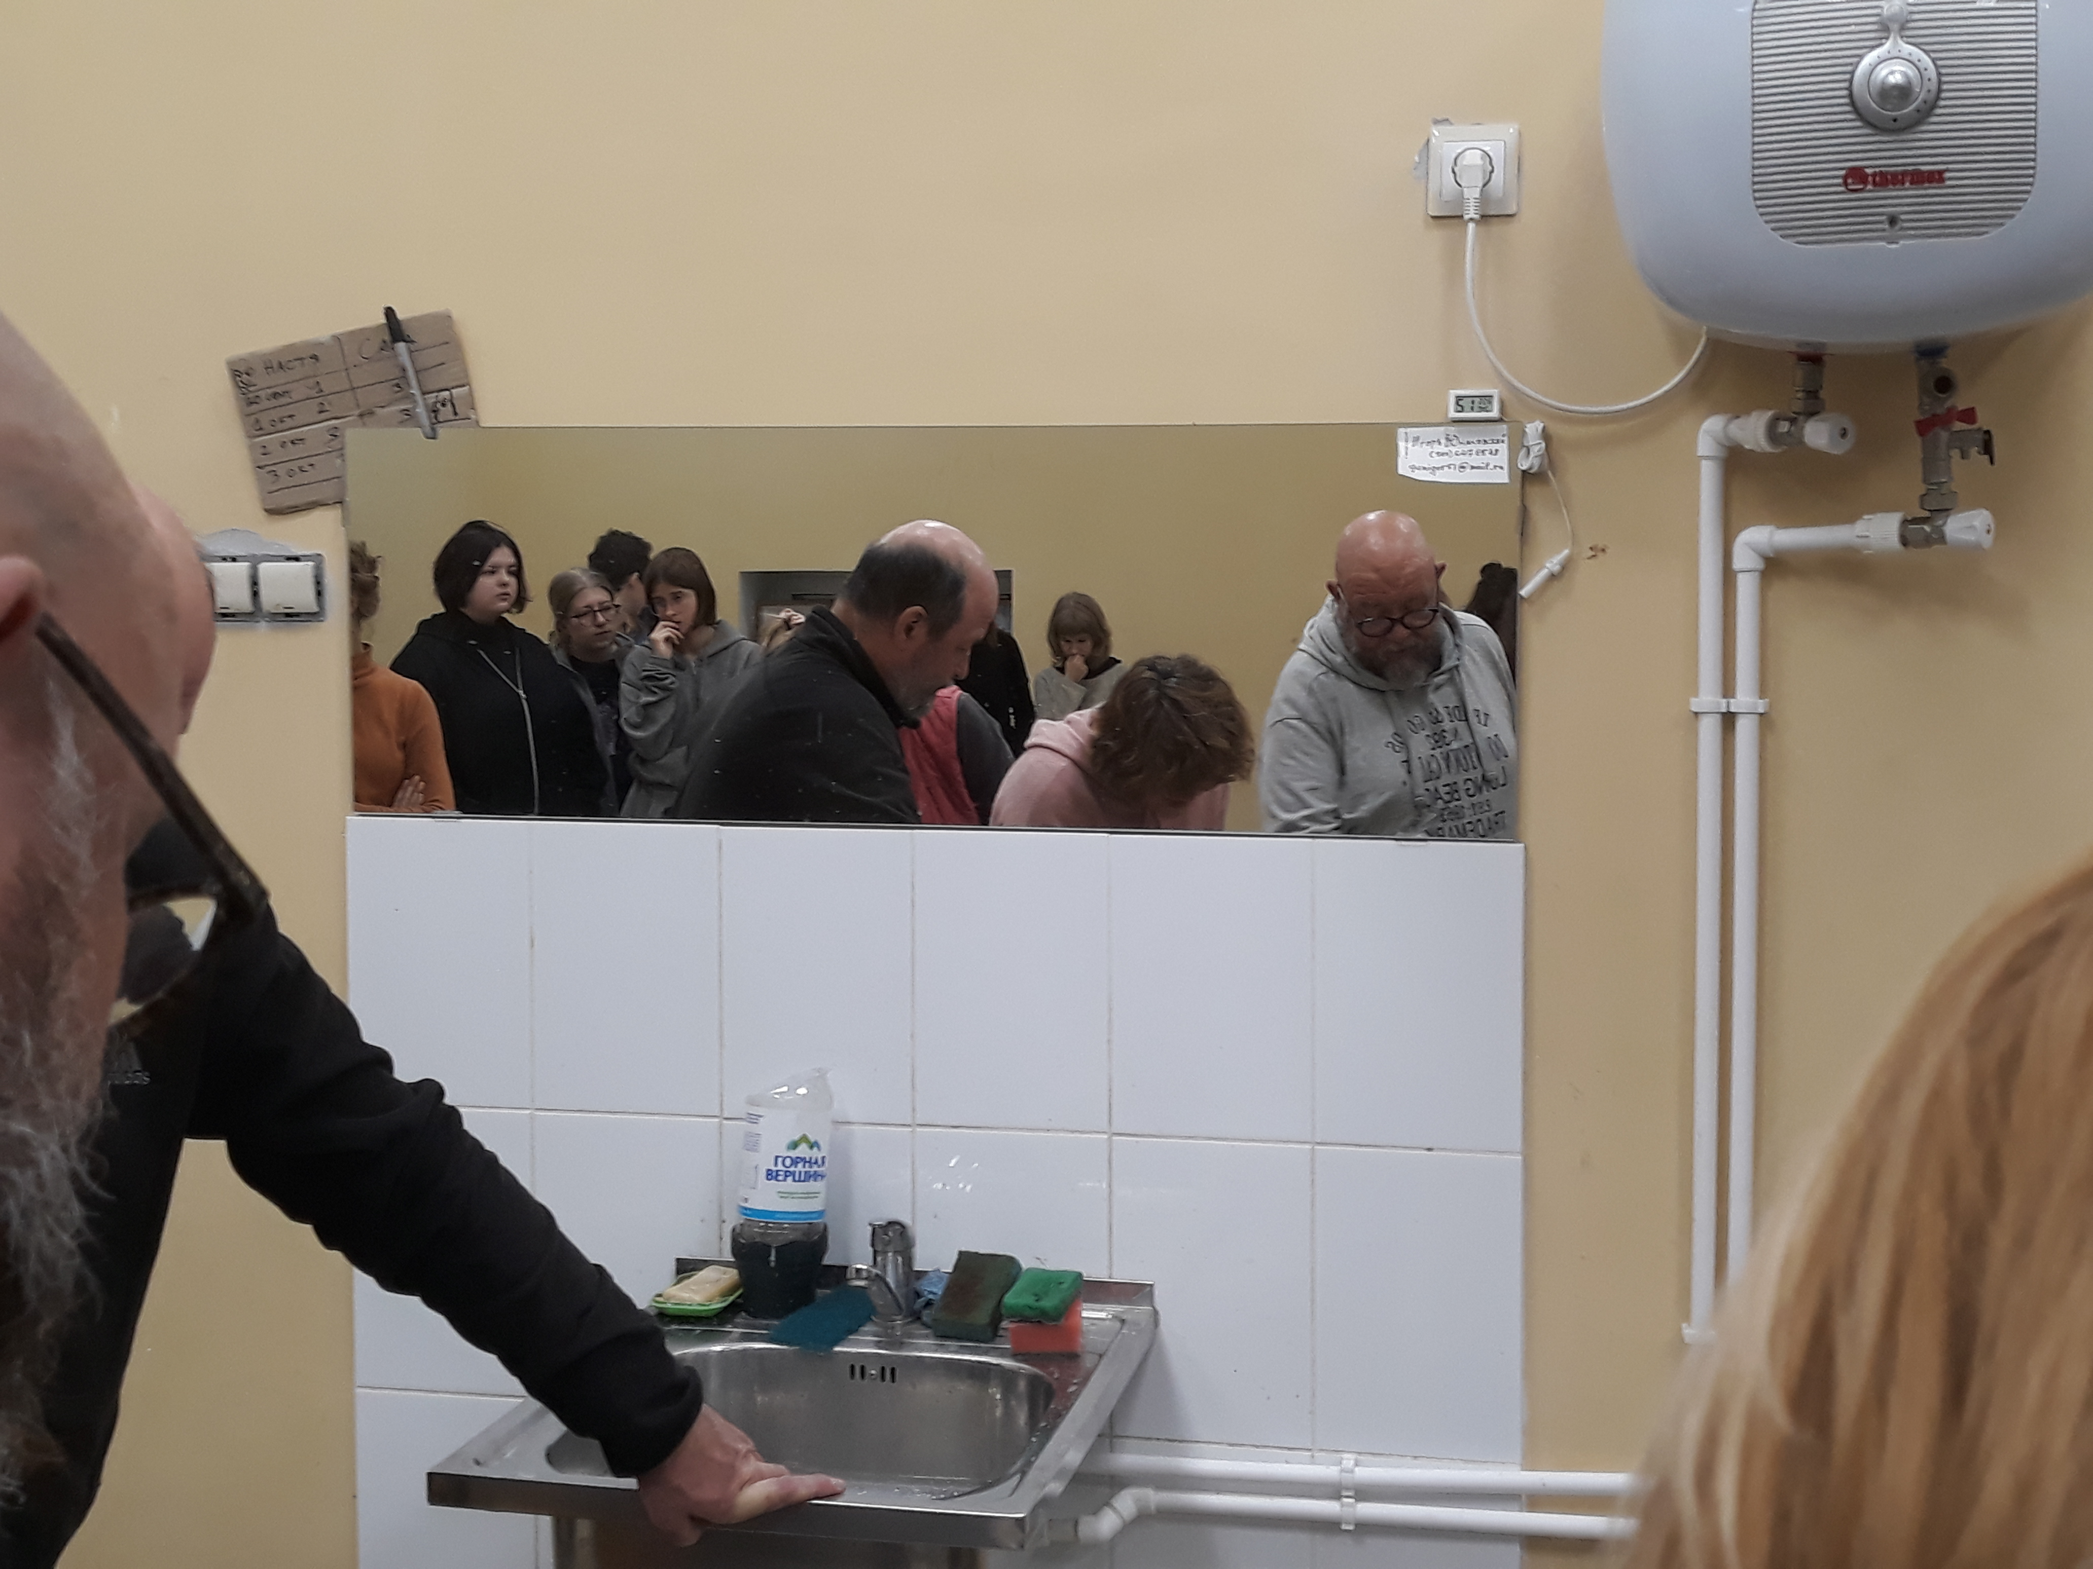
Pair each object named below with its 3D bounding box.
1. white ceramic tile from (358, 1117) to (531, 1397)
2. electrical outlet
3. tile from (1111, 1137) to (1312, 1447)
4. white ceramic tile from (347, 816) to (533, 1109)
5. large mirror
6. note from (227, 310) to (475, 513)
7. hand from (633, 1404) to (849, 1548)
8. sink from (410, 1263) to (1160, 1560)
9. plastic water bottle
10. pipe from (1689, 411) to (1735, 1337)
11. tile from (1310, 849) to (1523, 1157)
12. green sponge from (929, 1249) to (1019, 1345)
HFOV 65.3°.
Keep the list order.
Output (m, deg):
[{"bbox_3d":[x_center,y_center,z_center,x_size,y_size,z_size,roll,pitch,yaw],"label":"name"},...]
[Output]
[{"bbox_3d":[-0.633,0.487,1.713,0.198,0.298,0.009,1,2,7],"label":"white ceramic tile"},{"bbox_3d":[0.406,-0.582,1.552,0.082,0.084,0.018,1,2,8],"label":"electrical outlet"},{"bbox_3d":[0.161,0.500,1.613,0.198,0.298,0.009,1,2,7],"label":"tile"},{"bbox_3d":[-0.630,0.188,1.703,0.198,0.298,0.009,1,2,7],"label":"white ceramic tile"},{"bbox_3d":[-0.141,-0.155,1.641,1.200,0.400,0.008,1,2,8],"label":"large mirror"},{"bbox_3d":[-0.726,-0.392,1.718,0.262,0.170,0.006,-12,0,8],"label":"note"},{"bbox_3d":[-0.236,0.537,1.265,0.160,0.100,0.100,1,2,8],"label":"hand"},{"bbox_3d":[-0.193,0.588,1.434,0.488,0.182,0.440,1,2,12],"label":"sink"},{"bbox_3d":[-0.261,0.399,1.610,0.093,0.233,0.093,3,2,0],"label":"plastic water bottle"},{"bbox_3d":[0.619,0.107,1.529,0.025,0.900,0.025,0,2,8],"label":"pipe"},{"bbox_3d":[0.362,0.203,1.577,0.198,0.298,0.009,1,2,7],"label":"tile"},{"bbox_3d":[-0.067,0.486,1.557,0.060,0.028,0.088,1,30,15],"label":"green sponge"}]

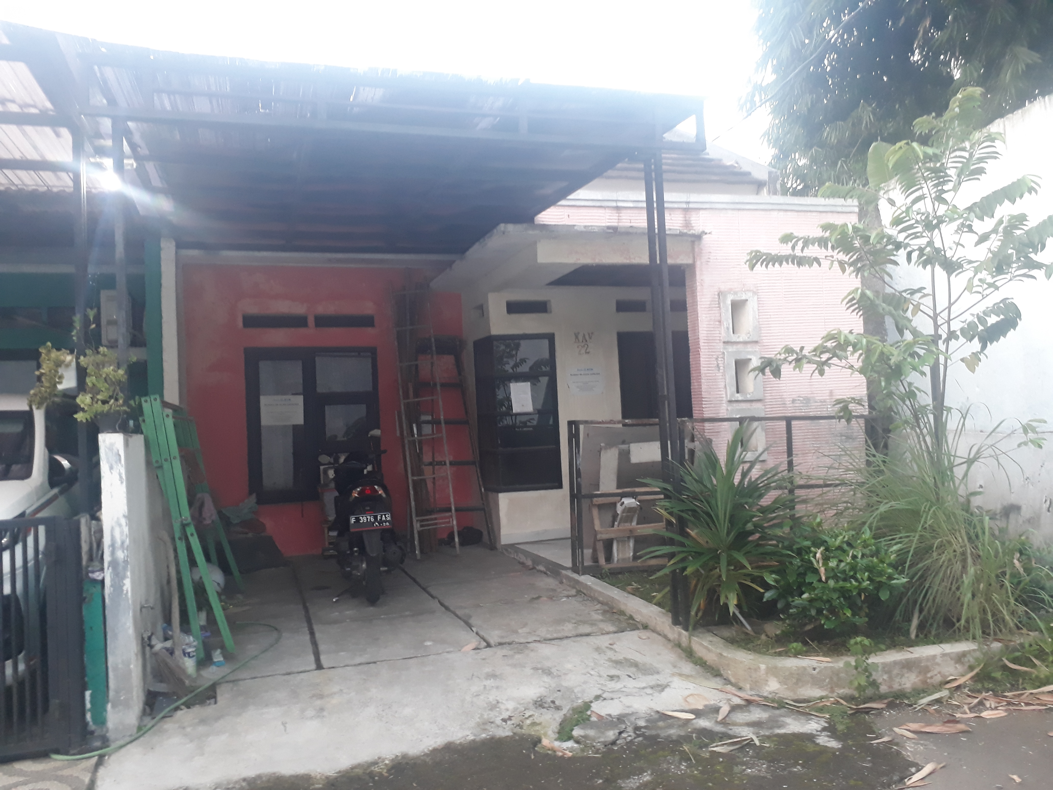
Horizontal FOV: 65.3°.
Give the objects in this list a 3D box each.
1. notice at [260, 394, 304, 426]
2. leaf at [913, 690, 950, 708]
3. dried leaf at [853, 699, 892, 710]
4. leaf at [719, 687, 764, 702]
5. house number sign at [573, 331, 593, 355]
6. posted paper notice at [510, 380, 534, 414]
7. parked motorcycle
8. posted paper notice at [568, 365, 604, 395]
[{"bbox_3d":[-2.472,0.155,8.303,0.420,0.297,0.005,-2,-2,-18],"label":"notice"},{"bbox_3d":[1.869,1.404,3.791,0.201,0.050,0.050,-2,-2,-26],"label":"leaf"},{"bbox_3d":[1.598,1.426,3.796,0.173,0.030,0.055,-2,-2,-4],"label":"dried leaf"},{"bbox_3d":[1.035,1.435,3.947,0.045,0.030,0.225,-1,-3,-40],"label":"leaf"},{"bbox_3d":[0.601,-0.545,8.640,0.205,0.240,0.010,-2,-2,-18],"label":"house number sign"},{"bbox_3d":[-0.044,0.029,8.418,0.210,0.297,0.005,-5,-1,-18],"label":"posted paper notice"},{"bbox_3d":[-1.342,0.934,6.437,0.680,1.130,1.880,-2,-2,-18],"label":"parked motorcycle"},{"bbox_3d":[0.627,-0.153,8.629,0.415,0.297,0.005,-2,-2,-18],"label":"posted paper notice"}]

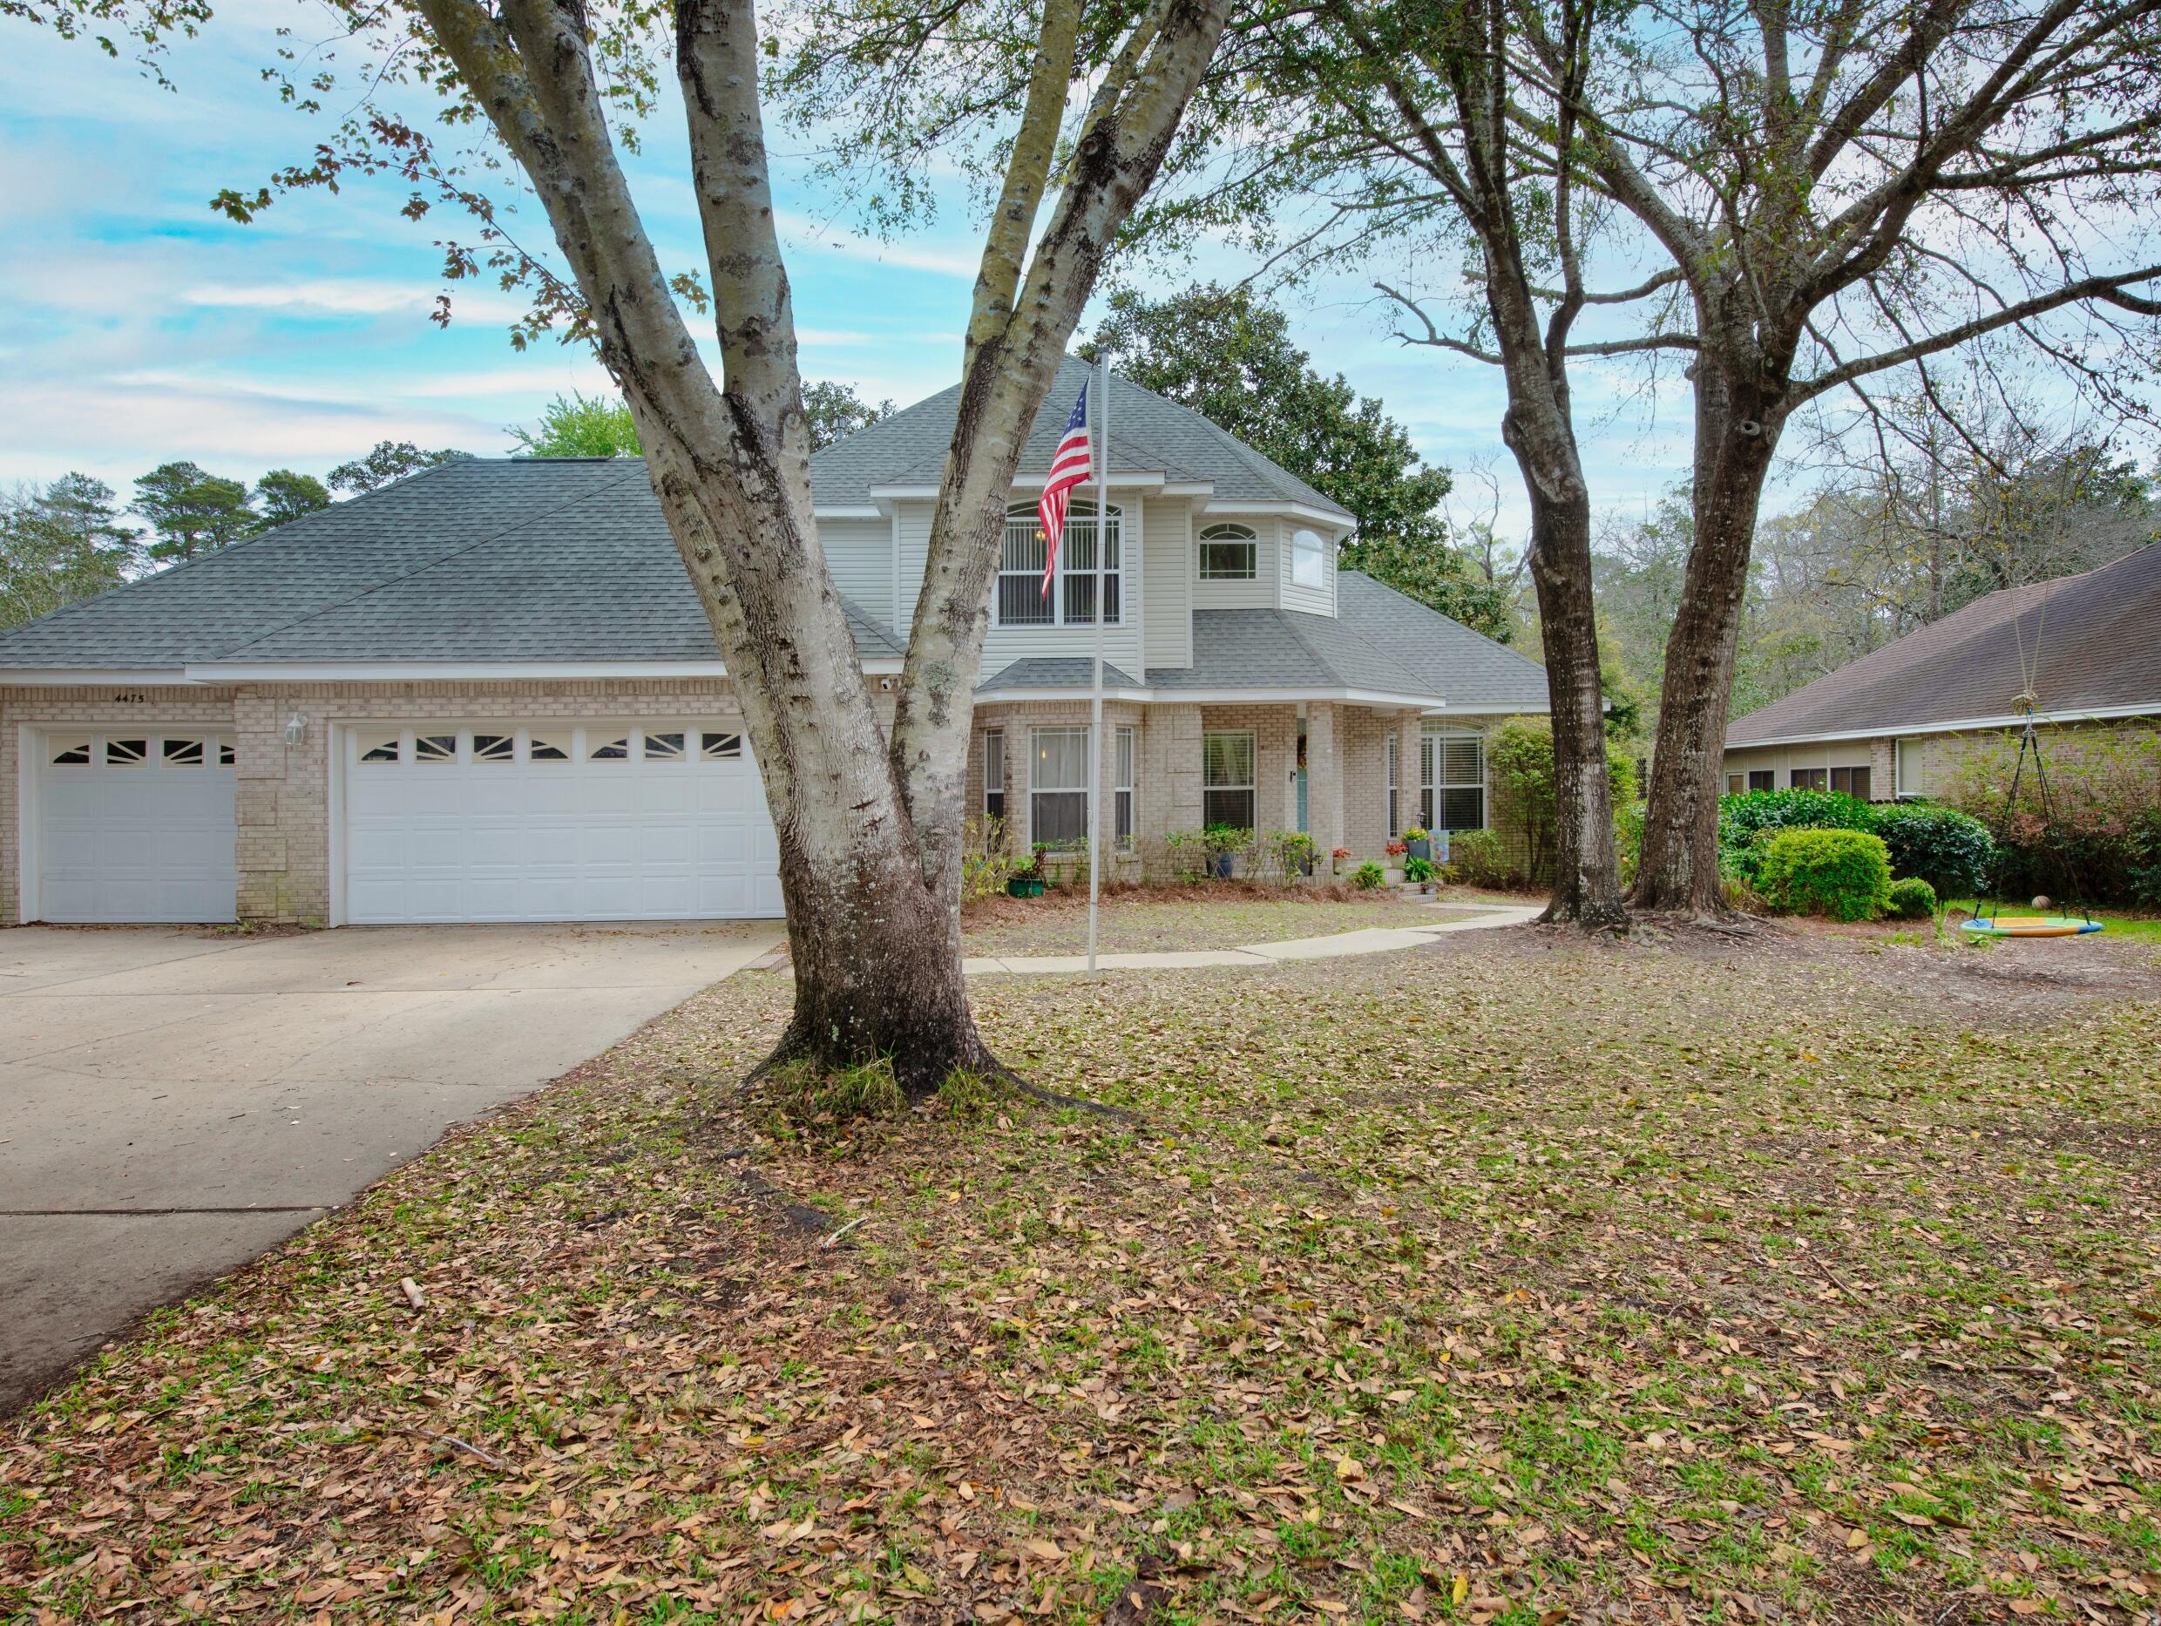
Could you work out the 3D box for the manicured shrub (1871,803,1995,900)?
[{"bbox_3d":[11.700,0.510,17.600,1.750,1.280,1.600,0,1,0],"label":"manicured shrub"}]

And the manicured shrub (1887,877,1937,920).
[{"bbox_3d":[9.520,0.955,14.750,0.560,0.480,0.560,0,1,0],"label":"manicured shrub"}]

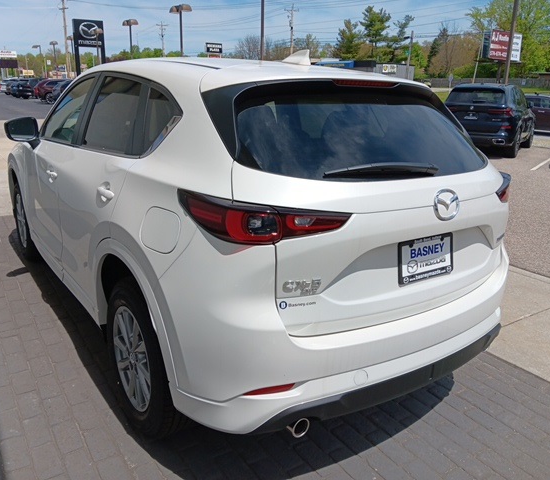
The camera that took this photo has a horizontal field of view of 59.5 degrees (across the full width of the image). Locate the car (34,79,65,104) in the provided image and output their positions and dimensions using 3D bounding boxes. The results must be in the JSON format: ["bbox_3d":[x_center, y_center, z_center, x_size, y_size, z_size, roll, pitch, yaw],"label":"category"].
[{"bbox_3d":[-15.013,-10.791,34.953,4.900,1.720,1.950,-12,22,-36],"label":"car"}]

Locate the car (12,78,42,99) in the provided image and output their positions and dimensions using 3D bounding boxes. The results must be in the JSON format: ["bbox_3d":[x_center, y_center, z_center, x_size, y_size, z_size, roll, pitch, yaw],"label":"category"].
[{"bbox_3d":[-21.508,-13.947,44.476,4.750,1.700,1.900,-13,23,-38],"label":"car"}]

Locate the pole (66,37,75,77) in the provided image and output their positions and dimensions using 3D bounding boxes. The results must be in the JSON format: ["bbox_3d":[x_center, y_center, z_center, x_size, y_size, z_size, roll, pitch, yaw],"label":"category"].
[{"bbox_3d":[-23.255,-20.065,55.685,1.150,6.600,0.500,-11,21,-34],"label":"pole"}]

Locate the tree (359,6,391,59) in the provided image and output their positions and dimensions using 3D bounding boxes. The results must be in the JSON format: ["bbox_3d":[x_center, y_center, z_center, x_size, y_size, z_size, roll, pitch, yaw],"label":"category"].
[{"bbox_3d":[18.808,-36.412,93.201,6.300,16.101,6.300,1,18,0],"label":"tree"}]

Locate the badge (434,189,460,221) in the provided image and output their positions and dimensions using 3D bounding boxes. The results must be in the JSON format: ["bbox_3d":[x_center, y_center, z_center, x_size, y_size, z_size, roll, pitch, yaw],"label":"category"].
[{"bbox_3d":[0.604,-0.123,1.688,0.144,0.114,0.022,-10,21,-34],"label":"badge"}]

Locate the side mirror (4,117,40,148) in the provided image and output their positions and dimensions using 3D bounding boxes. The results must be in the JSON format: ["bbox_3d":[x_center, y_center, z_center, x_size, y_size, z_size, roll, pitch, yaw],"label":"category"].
[{"bbox_3d":[-1.625,-0.690,3.084,0.215,0.200,0.160,-11,21,-34],"label":"side mirror"}]

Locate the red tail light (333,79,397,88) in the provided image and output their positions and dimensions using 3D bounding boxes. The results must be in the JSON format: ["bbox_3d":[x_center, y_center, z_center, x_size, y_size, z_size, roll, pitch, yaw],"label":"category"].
[{"bbox_3d":[0.370,-0.624,1.936,0.365,0.032,0.040,-11,21,-34],"label":"red tail light"}]

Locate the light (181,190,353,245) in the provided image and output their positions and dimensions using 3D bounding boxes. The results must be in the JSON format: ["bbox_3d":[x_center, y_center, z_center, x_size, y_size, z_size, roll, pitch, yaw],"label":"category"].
[{"bbox_3d":[-0.024,-0.082,1.515,0.455,0.145,0.330,-8,20,-28],"label":"light"}]

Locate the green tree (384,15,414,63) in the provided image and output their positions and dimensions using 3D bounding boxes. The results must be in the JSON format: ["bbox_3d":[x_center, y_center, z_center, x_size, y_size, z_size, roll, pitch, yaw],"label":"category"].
[{"bbox_3d":[23.832,-35.696,93.398,6.000,14.819,6.000,1,18,0],"label":"green tree"}]

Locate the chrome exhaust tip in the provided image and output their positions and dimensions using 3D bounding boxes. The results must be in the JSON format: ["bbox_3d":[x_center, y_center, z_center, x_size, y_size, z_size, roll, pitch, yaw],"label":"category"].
[{"bbox_3d":[0.069,0.685,1.825,0.080,0.080,0.110,-11,21,-34],"label":"chrome exhaust tip"}]

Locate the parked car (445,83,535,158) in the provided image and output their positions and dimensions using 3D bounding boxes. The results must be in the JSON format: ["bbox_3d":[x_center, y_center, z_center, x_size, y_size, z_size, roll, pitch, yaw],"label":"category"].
[{"bbox_3d":[6.053,-3.402,13.484,2.000,1.750,4.920,13,21,32],"label":"parked car"}]

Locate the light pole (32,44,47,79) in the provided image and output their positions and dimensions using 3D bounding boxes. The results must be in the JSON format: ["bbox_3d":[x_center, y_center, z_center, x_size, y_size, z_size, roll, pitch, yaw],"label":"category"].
[{"bbox_3d":[-39.623,-29.073,81.254,1.500,7.153,0.500,-10,21,-32],"label":"light pole"}]

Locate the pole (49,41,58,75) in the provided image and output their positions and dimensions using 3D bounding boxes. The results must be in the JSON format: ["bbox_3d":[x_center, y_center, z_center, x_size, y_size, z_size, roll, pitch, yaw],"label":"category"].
[{"bbox_3d":[-28.951,-22.791,63.800,1.100,6.600,0.500,-11,21,-34],"label":"pole"}]

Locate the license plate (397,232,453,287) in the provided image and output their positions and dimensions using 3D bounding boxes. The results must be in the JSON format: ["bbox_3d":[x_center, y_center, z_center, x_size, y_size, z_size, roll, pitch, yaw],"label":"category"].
[{"bbox_3d":[0.580,0.069,1.822,0.316,0.163,0.020,-11,11,-34],"label":"license plate"}]

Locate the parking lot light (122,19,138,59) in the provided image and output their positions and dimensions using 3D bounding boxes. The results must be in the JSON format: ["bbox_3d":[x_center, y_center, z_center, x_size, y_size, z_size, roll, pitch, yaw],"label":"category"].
[{"bbox_3d":[-11.872,-14.834,40.151,1.200,6.600,0.500,-11,21,-34],"label":"parking lot light"}]

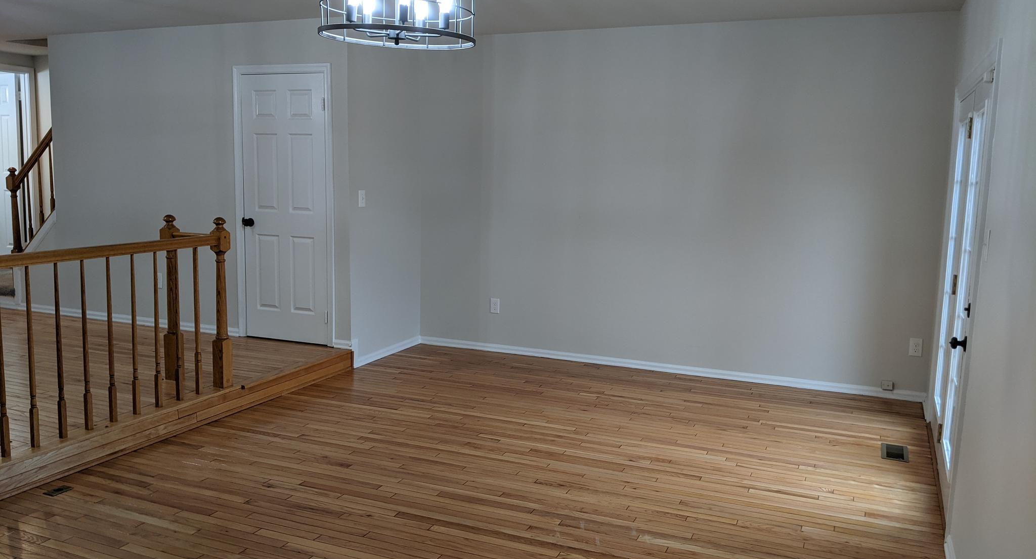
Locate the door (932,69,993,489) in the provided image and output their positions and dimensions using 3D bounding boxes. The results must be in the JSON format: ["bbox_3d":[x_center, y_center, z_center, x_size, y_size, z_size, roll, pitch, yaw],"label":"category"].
[{"bbox_3d":[2.278,0.016,4.123,0.060,1.949,1.550,4,9,23],"label":"door"}]

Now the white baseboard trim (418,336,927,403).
[{"bbox_3d":[0.960,0.668,6.281,3.933,0.066,0.018,4,9,23],"label":"white baseboard trim"}]

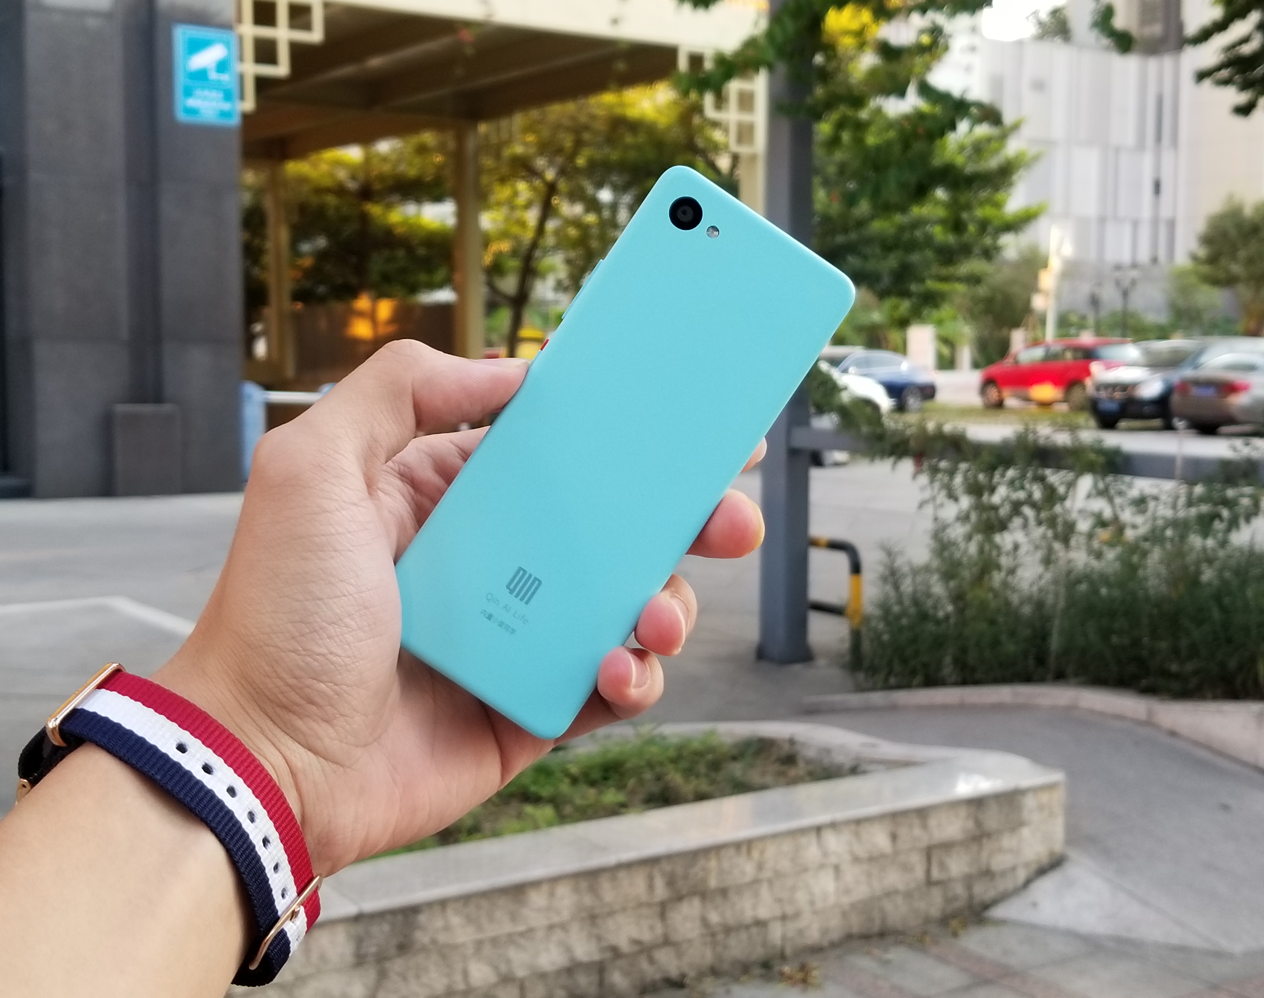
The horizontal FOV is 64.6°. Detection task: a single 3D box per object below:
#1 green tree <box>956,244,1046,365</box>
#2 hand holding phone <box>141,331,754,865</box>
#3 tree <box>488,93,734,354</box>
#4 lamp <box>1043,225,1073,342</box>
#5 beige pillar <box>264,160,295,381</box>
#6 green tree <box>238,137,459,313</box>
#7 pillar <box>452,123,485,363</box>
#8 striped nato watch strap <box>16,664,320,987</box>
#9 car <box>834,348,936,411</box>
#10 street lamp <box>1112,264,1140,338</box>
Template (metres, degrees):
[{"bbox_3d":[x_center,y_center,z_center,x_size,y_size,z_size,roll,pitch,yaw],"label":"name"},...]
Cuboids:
[{"bbox_3d":[13.643,-7.101,37.000,3.600,4.700,3.500,0,5,0],"label":"green tree"},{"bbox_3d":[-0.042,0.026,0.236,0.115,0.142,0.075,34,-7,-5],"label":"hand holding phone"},{"bbox_3d":[-0.469,-4.253,17.000,4.700,6.300,4.500,0,5,0],"label":"tree"},{"bbox_3d":[13.236,-5.852,31.000,0.850,5.200,0.450,0,5,0],"label":"lamp"},{"bbox_3d":[-4.795,-2.992,13.600,0.270,3.300,0.270,3,6,34],"label":"beige pillar"},{"bbox_3d":[-5.425,-4.338,19.000,4.700,5.700,4.500,0,5,0],"label":"green tree"},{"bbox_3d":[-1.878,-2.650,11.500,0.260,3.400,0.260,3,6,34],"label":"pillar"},{"bbox_3d":[-0.100,0.070,0.222,0.026,0.070,0.055,-42,0,-37],"label":"striped nato watch strap"},{"bbox_3d":[5.200,-2.832,24.200,4.500,1.460,1.800,-2,5,-20],"label":"car"},{"bbox_3d":[18.775,-6.897,38.000,1.050,4.150,0.500,0,5,0],"label":"street lamp"}]

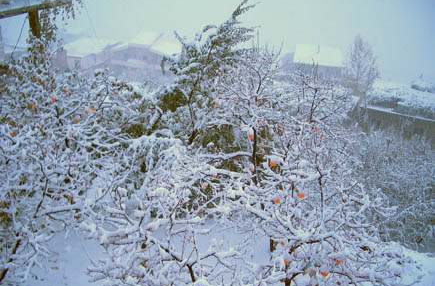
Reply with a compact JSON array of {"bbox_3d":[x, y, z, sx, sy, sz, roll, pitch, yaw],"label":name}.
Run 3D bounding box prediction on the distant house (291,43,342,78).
[{"bbox_3d":[14.846,-12.604,68.000,8.100,5.200,5.800,1,10,-8],"label":"distant house"}]

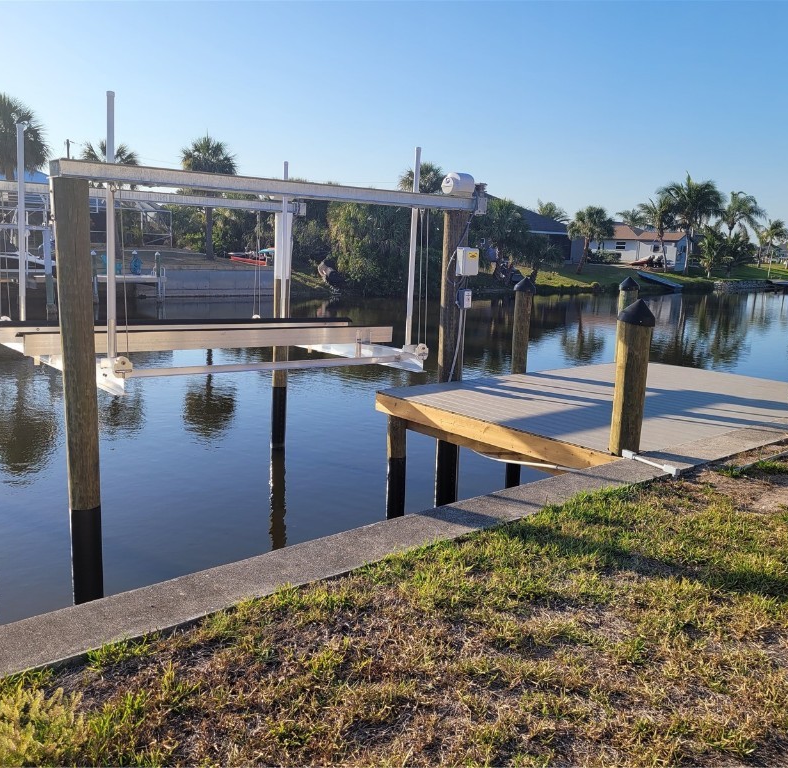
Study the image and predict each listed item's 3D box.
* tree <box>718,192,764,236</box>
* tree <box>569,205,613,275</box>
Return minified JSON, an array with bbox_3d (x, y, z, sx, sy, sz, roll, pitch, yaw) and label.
[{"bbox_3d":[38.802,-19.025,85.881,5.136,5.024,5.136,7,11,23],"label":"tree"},{"bbox_3d":[20.439,-15.031,80.000,4.580,7.400,4.580,4,10,14],"label":"tree"}]

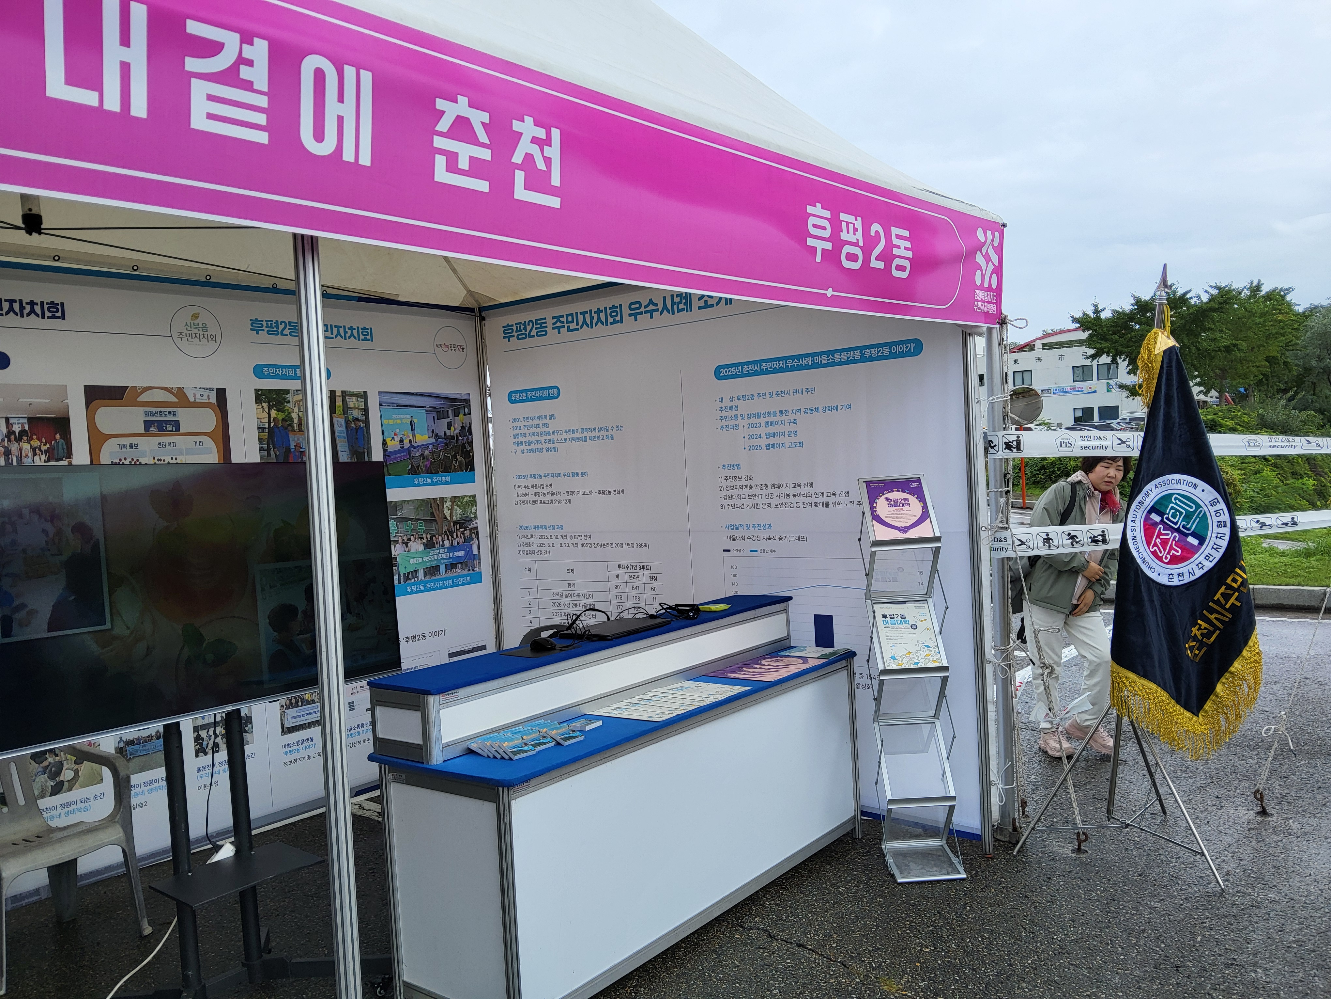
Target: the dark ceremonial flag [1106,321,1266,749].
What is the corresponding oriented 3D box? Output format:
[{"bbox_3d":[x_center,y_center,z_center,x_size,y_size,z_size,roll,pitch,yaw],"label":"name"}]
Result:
[{"bbox_3d":[1.982,0.144,3.800,0.520,1.640,0.320,-2,2,18],"label":"dark ceremonial flag"}]

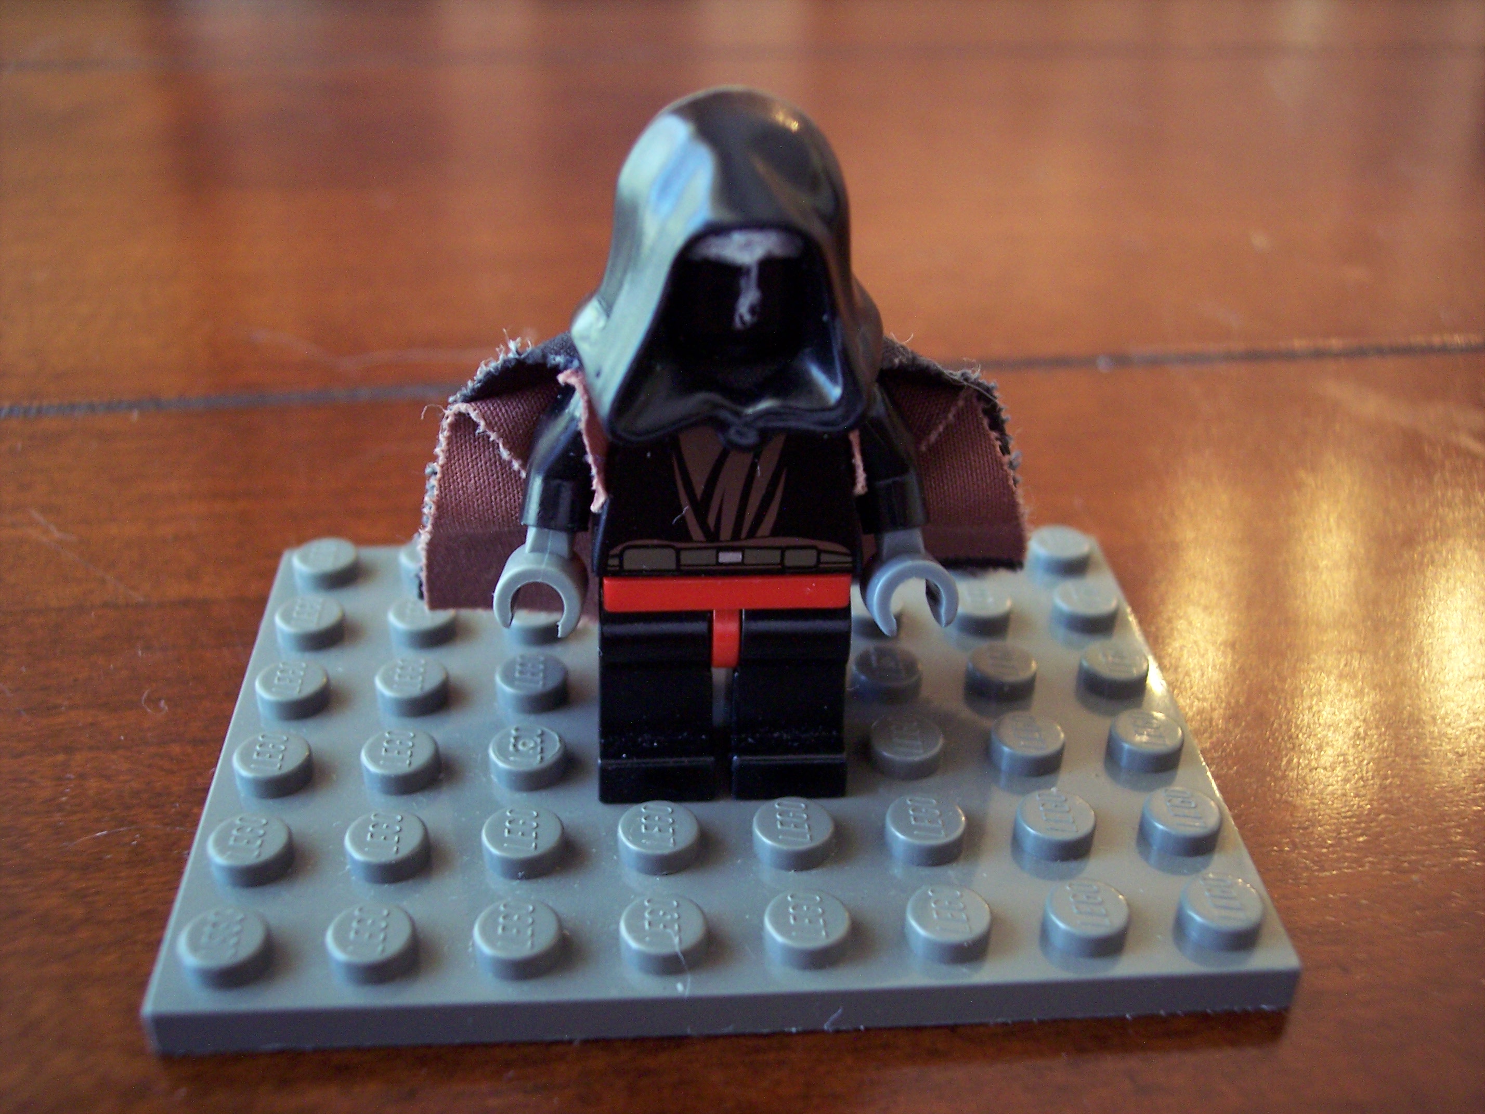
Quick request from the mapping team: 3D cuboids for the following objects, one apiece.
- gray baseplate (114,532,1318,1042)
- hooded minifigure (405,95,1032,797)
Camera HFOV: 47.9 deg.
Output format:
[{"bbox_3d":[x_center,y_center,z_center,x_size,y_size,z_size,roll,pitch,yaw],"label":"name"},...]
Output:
[{"bbox_3d":[-0.002,0.012,0.111,0.064,0.005,0.048,-1,32,-4],"label":"gray baseplate"},{"bbox_3d":[0.000,-0.007,0.099,0.041,0.043,0.018,-1,32,-4],"label":"hooded minifigure"}]

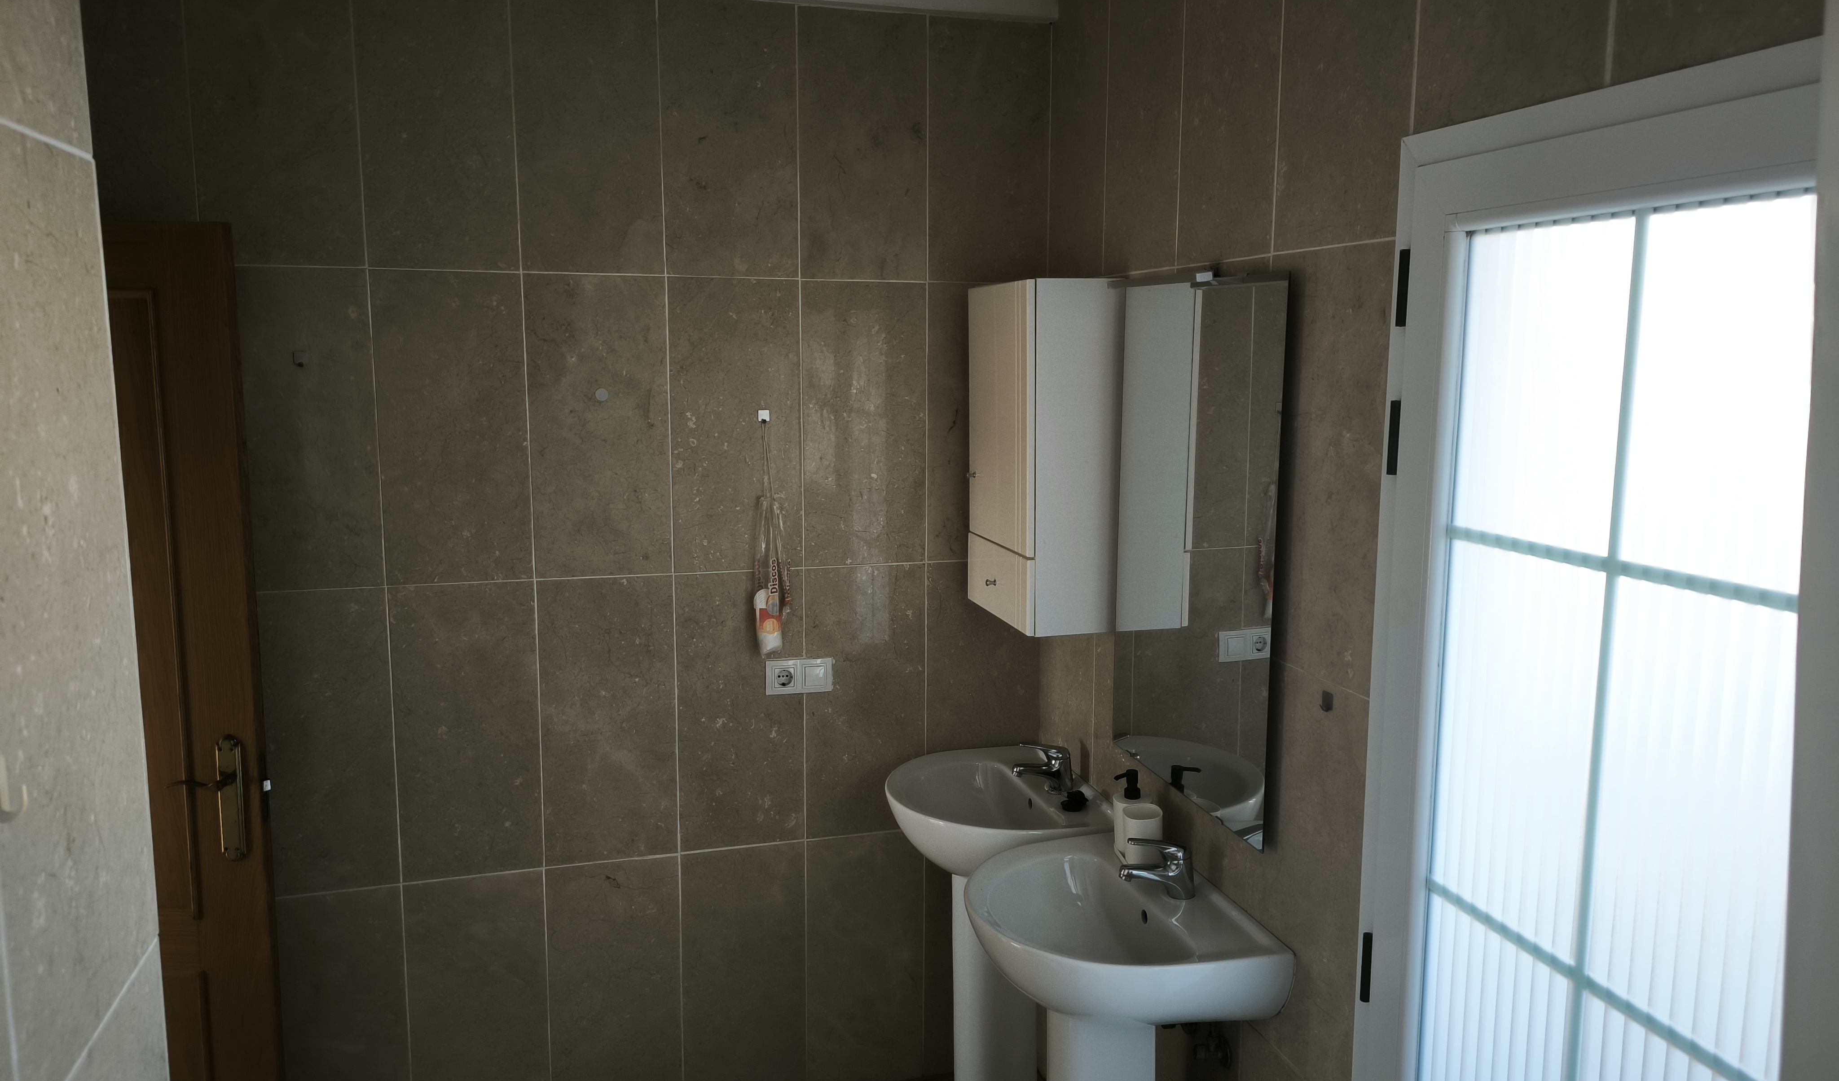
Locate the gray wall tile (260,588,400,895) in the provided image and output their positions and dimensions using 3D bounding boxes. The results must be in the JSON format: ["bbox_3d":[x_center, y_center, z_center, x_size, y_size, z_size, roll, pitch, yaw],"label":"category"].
[{"bbox_3d":[-1.246,0.419,2.644,0.288,0.639,0.010,-2,9,-16],"label":"gray wall tile"}]

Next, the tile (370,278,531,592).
[{"bbox_3d":[-0.988,-0.233,2.703,0.297,0.658,0.015,-2,9,-16],"label":"tile"}]

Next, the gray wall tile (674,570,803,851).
[{"bbox_3d":[-0.417,0.398,2.968,0.297,0.658,0.015,-2,9,-16],"label":"gray wall tile"}]

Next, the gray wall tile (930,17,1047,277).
[{"bbox_3d":[0.159,-0.893,2.945,0.287,0.582,0.015,-2,9,-16],"label":"gray wall tile"}]

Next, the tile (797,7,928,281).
[{"bbox_3d":[-0.124,-0.882,2.863,0.297,0.582,0.015,-2,9,-16],"label":"tile"}]

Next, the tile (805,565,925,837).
[{"bbox_3d":[-0.125,0.377,2.963,0.288,0.639,0.010,-2,9,-16],"label":"tile"}]

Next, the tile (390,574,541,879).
[{"bbox_3d":[-0.965,0.408,2.724,0.288,0.639,0.010,-2,9,-16],"label":"tile"}]

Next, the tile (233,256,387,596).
[{"bbox_3d":[-1.274,-0.222,2.616,0.299,0.659,0.015,-2,9,-16],"label":"tile"}]

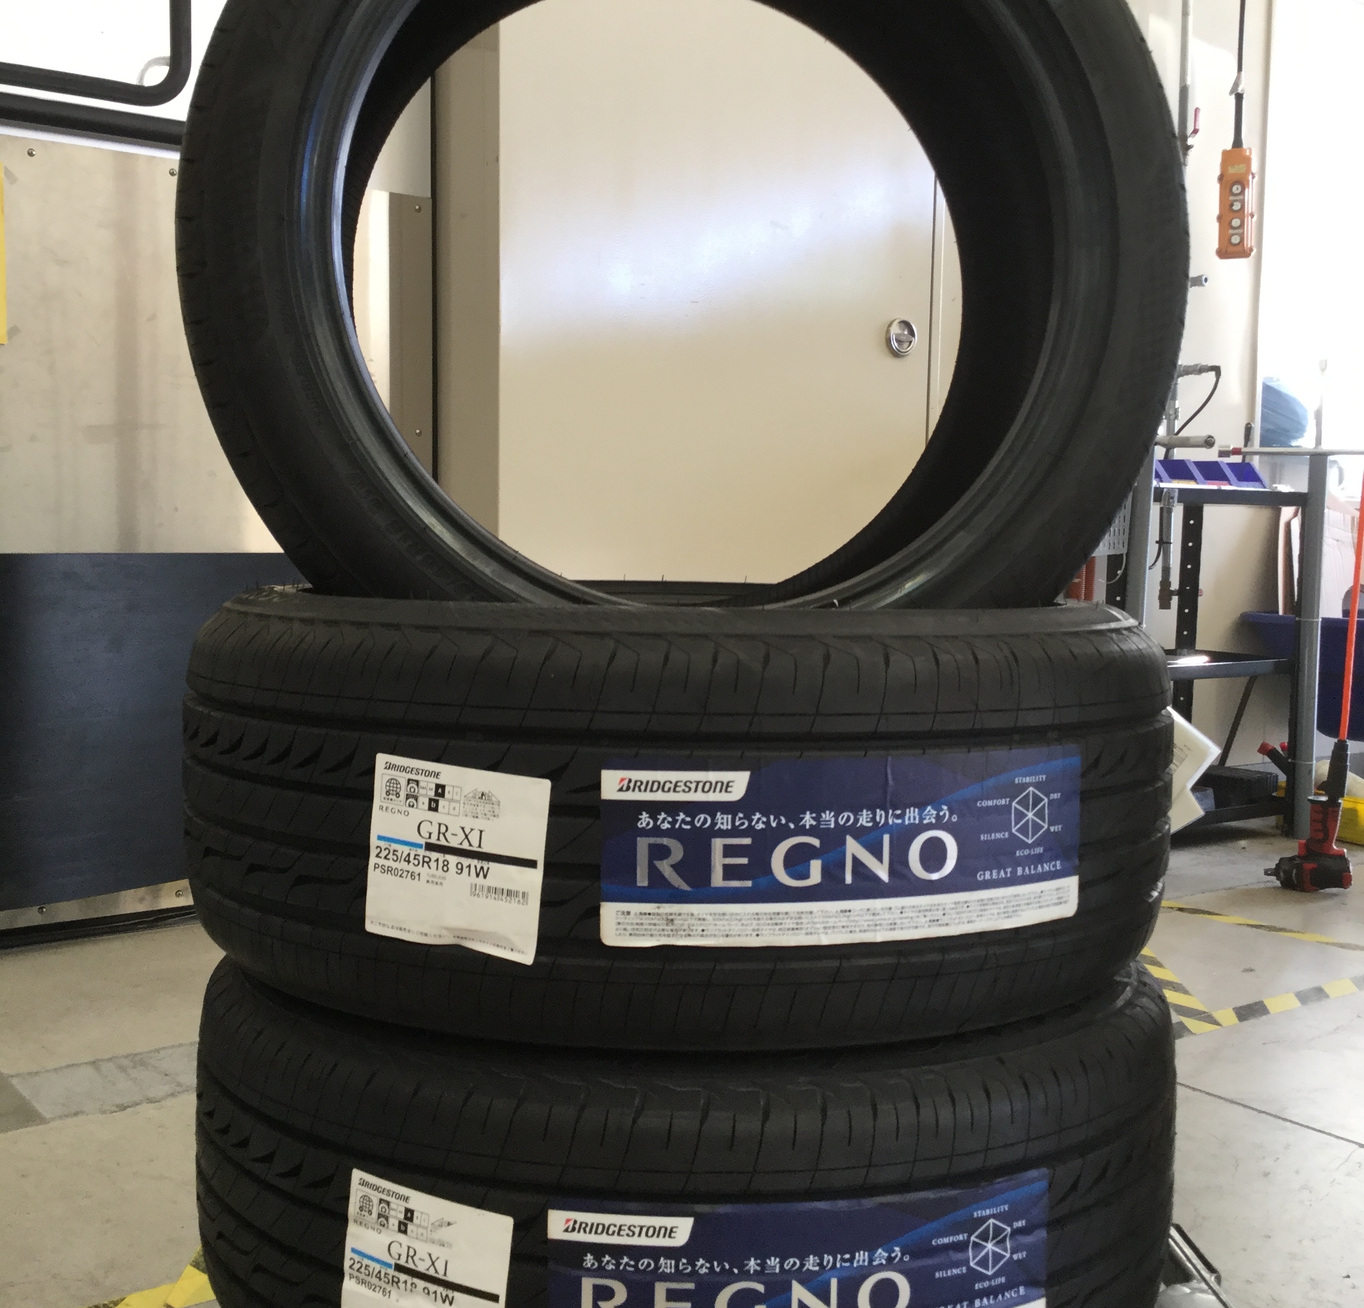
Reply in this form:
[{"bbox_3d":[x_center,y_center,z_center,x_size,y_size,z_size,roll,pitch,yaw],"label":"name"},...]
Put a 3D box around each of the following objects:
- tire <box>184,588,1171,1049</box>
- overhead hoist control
[{"bbox_3d":[-0.003,0.075,1.133,0.660,0.228,0.660,1,4,0],"label":"tire"},{"bbox_3d":[1.028,-0.835,3.020,0.066,0.198,0.052,3,5,27],"label":"overhead hoist control"}]

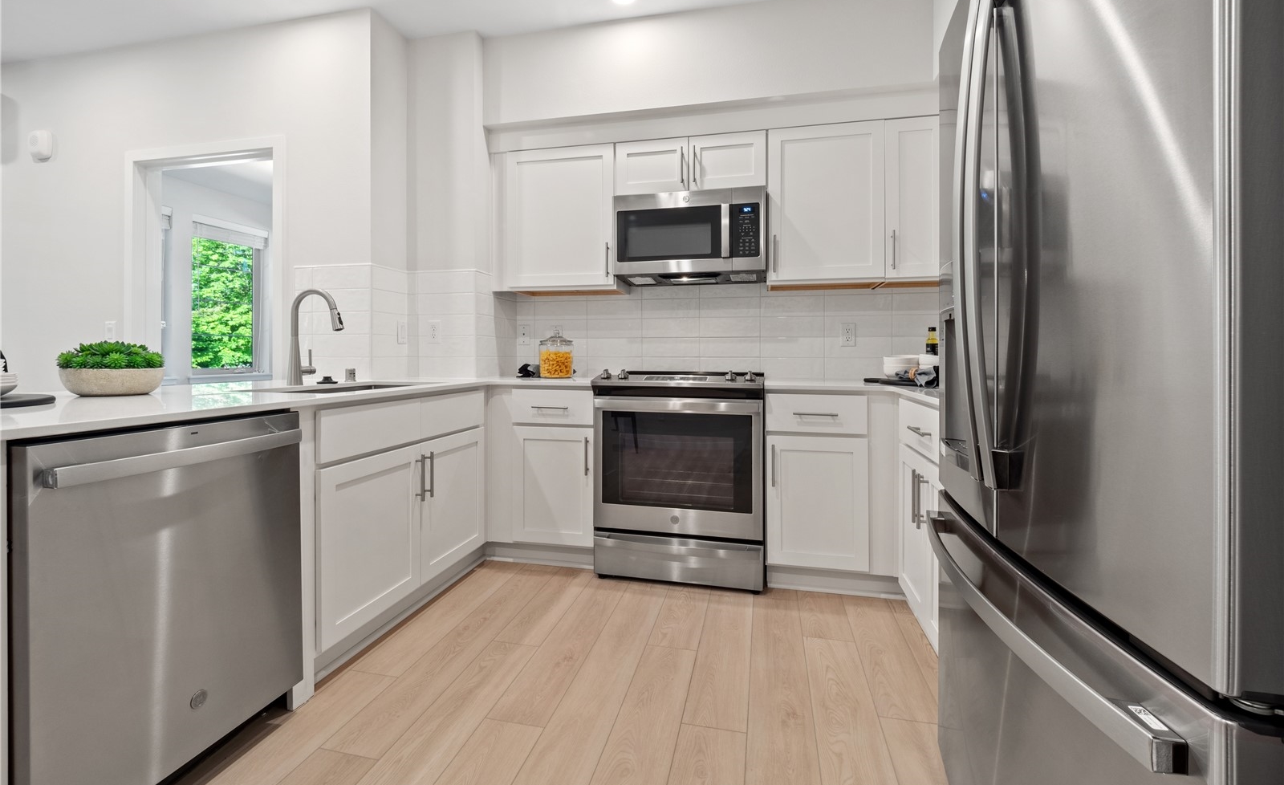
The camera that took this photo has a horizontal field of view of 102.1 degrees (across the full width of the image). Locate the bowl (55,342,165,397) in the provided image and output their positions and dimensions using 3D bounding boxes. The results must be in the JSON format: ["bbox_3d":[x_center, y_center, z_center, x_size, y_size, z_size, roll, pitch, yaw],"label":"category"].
[{"bbox_3d":[-1.722,-0.075,1.680,0.250,0.170,0.250,1,3,13],"label":"bowl"}]

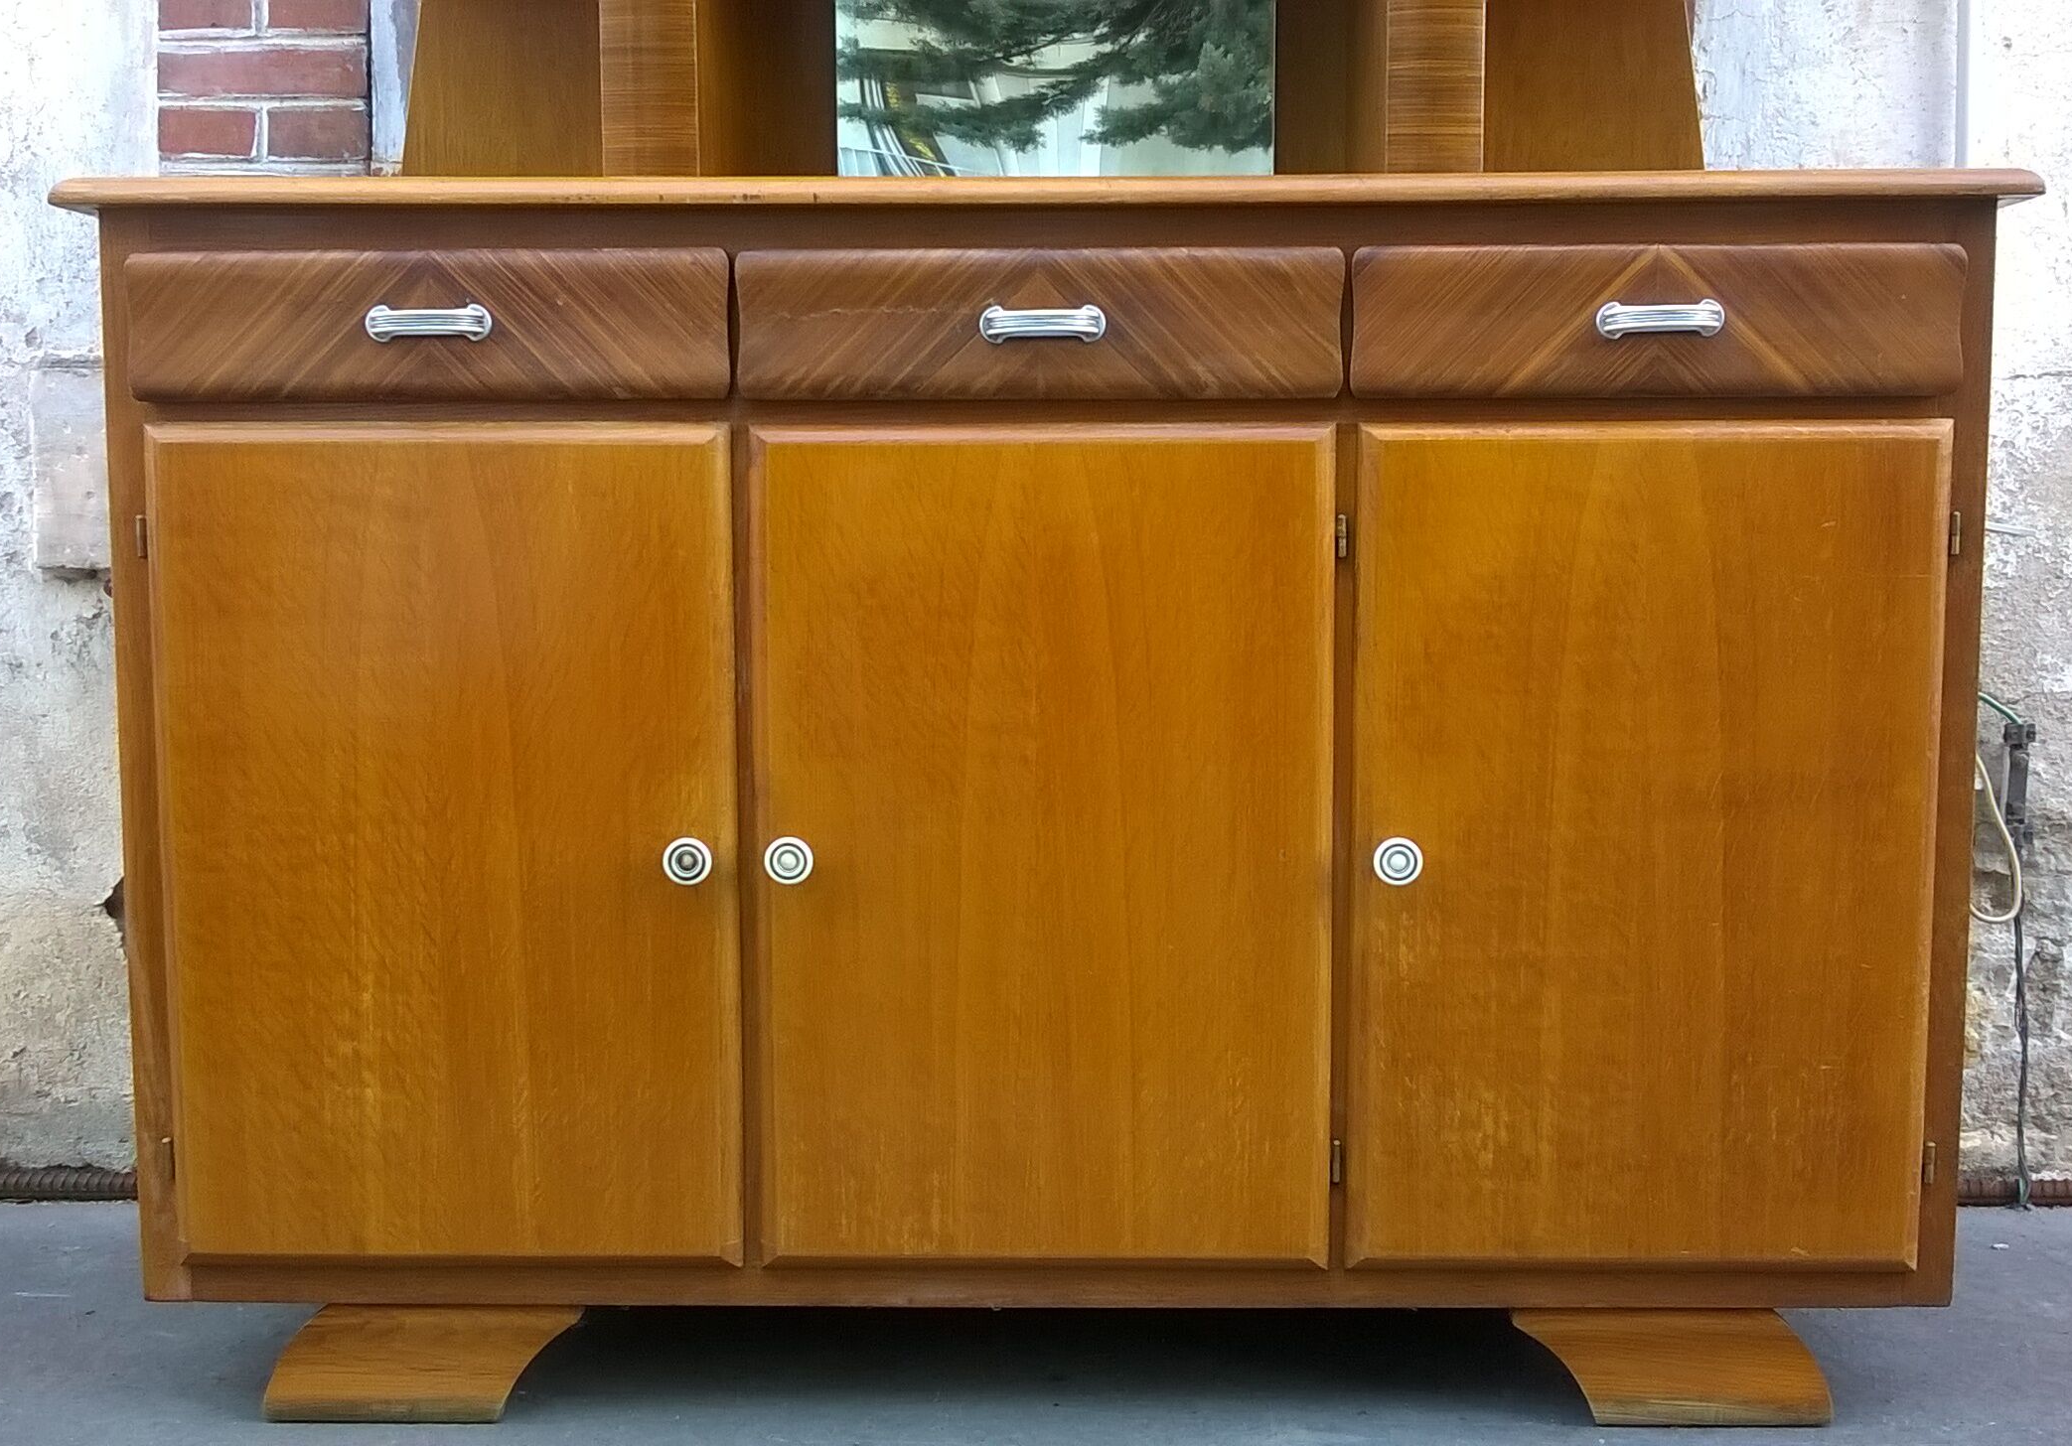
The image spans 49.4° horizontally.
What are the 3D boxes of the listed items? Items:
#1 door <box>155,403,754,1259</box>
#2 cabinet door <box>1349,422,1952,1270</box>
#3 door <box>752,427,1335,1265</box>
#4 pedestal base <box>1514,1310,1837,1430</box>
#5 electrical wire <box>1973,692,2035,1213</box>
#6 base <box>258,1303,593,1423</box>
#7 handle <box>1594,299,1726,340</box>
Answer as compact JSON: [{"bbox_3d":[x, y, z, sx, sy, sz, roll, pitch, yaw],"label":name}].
[{"bbox_3d":[-0.475,0.107,1.832,0.468,0.690,0.024,0,6,1],"label":"door"},{"bbox_3d":[0.490,0.106,1.816,0.467,0.690,0.024,0,6,1],"label":"cabinet door"},{"bbox_3d":[0.007,0.106,1.824,0.466,0.690,0.024,0,6,1],"label":"door"},{"bbox_3d":[0.530,0.529,1.903,0.267,0.099,0.090,0,6,1],"label":"pedestal base"},{"bbox_3d":[1.030,0.244,2.404,0.070,0.562,0.040,0,6,1],"label":"electrical wire"},{"bbox_3d":[-0.513,0.529,1.920,0.273,0.099,0.090,0,6,1],"label":"base"},{"bbox_3d":[0.488,-0.315,1.752,0.102,0.030,0.024,0,6,1],"label":"handle"}]

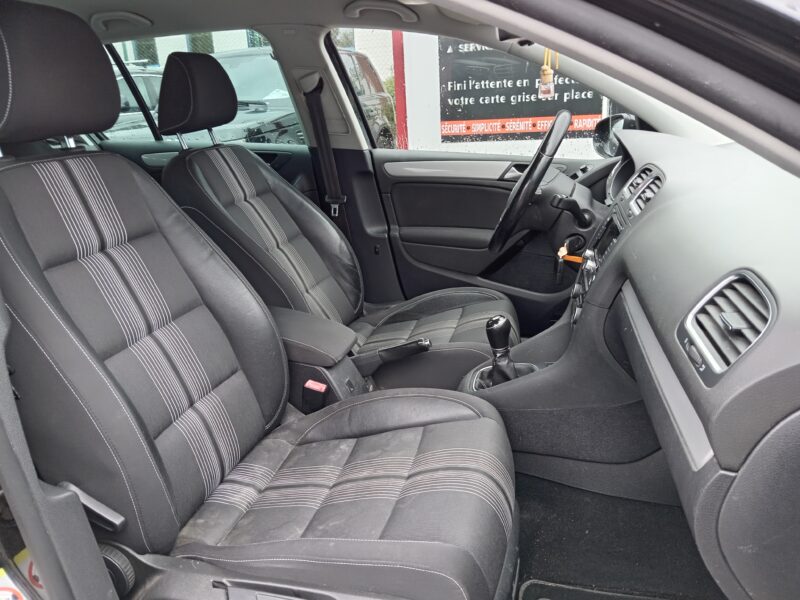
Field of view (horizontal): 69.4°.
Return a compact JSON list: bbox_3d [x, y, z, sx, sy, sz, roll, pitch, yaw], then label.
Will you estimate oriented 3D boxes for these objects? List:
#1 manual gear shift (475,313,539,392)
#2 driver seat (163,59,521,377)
[{"bbox_3d":[0.227,0.103,1.238,0.130,0.155,0.120,0,16,12],"label":"manual gear shift"},{"bbox_3d":[-0.133,-0.189,1.577,0.900,0.960,0.540,0,16,12],"label":"driver seat"}]

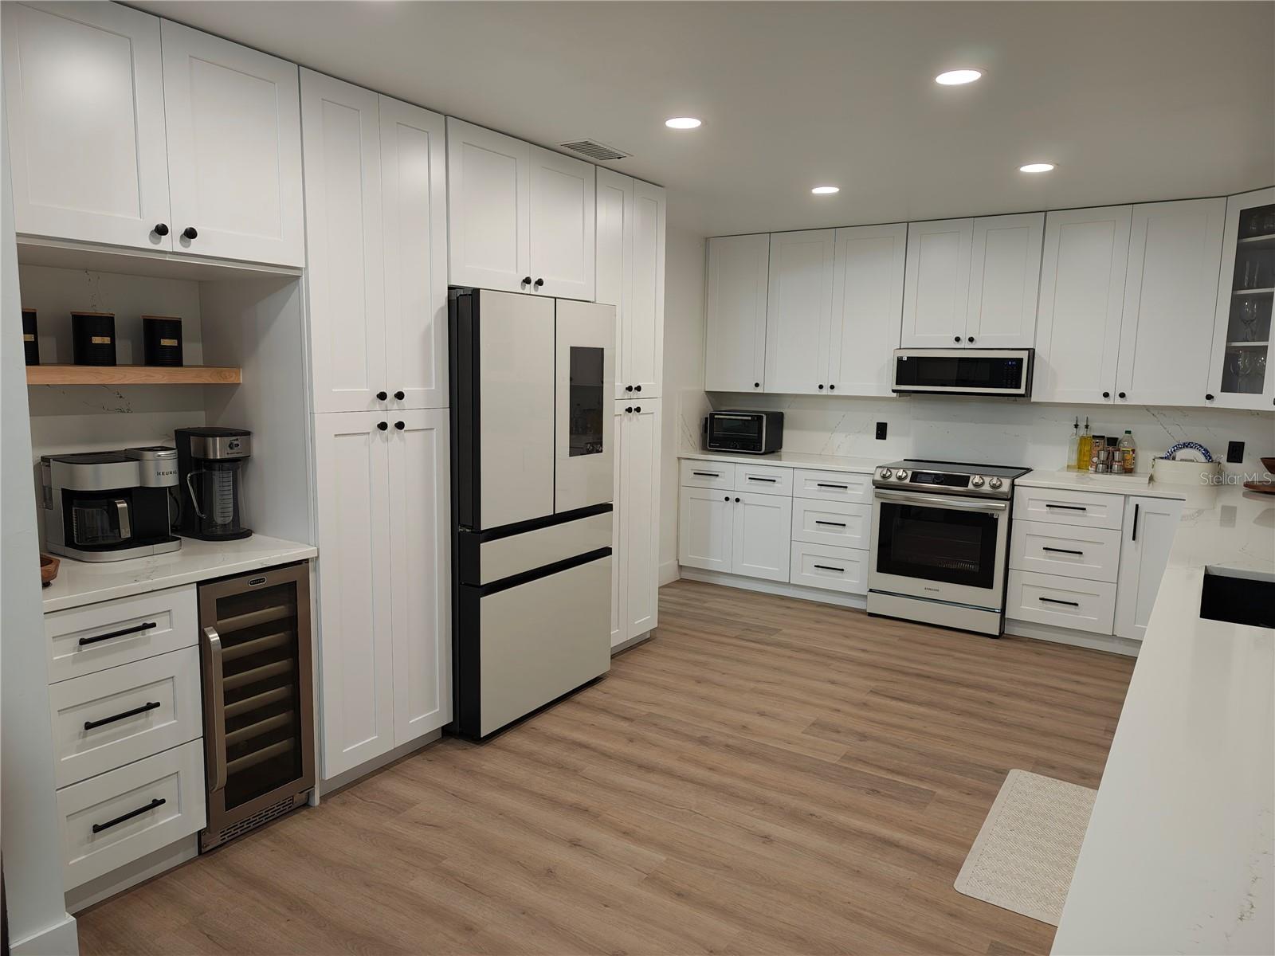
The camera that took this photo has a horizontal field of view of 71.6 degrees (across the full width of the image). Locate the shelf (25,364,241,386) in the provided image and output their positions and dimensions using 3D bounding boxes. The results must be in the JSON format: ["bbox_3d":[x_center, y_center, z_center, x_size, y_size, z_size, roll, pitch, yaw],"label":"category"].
[{"bbox_3d":[-1.700,-0.320,2.751,0.224,0.051,0.865,6,9,33],"label":"shelf"}]

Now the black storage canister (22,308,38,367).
[{"bbox_3d":[-1.749,-0.395,2.484,0.114,0.160,0.114,6,9,33],"label":"black storage canister"}]

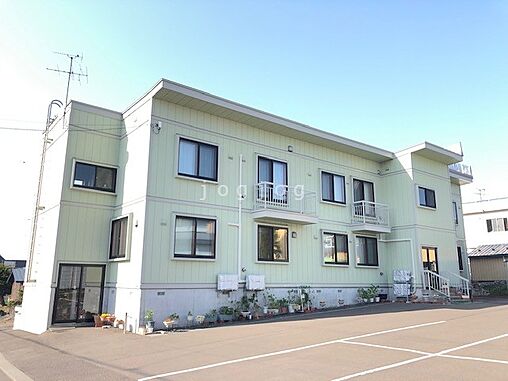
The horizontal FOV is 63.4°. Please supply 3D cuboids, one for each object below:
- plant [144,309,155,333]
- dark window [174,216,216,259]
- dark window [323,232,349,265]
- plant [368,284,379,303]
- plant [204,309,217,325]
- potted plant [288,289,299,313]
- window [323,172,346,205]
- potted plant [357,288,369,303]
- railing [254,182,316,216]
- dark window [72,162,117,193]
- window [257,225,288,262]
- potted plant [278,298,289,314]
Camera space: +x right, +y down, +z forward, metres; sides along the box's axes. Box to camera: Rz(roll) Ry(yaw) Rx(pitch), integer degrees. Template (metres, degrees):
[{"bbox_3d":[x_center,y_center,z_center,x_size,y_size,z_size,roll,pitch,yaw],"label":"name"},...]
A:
[{"bbox_3d":[-3.258,4.114,12.905,0.330,0.750,0.320,10,-15,-37],"label":"plant"},{"bbox_3d":[-2.019,1.674,14.440,1.612,1.406,0.100,10,-15,-36],"label":"dark window"},{"bbox_3d":[3.873,2.747,19.259,1.753,1.416,0.120,10,-15,-37],"label":"dark window"},{"bbox_3d":[5.642,4.863,19.399,0.439,0.824,0.417,10,-15,-36],"label":"plant"},{"bbox_3d":[-1.500,4.352,14.248,0.420,0.540,0.360,10,-15,-37],"label":"plant"},{"bbox_3d":[1.608,4.474,16.725,0.395,0.905,0.395,0,-12,0],"label":"potted plant"},{"bbox_3d":[3.862,-0.101,19.770,1.680,1.400,0.100,10,-15,-37],"label":"window"},{"bbox_3d":[4.969,4.808,18.817,0.511,0.622,0.486,10,-15,-36],"label":"potted plant"},{"bbox_3d":[1.357,0.447,17.089,2.712,1.061,0.734,9,-15,-35],"label":"railing"},{"bbox_3d":[-5.994,-0.482,15.636,1.570,0.938,0.120,10,-15,-37],"label":"dark window"},{"bbox_3d":[0.821,2.211,16.866,1.660,1.420,0.100,10,-15,-37],"label":"window"},{"bbox_3d":[1.182,4.598,16.320,0.360,0.560,0.350,10,-15,-37],"label":"potted plant"}]

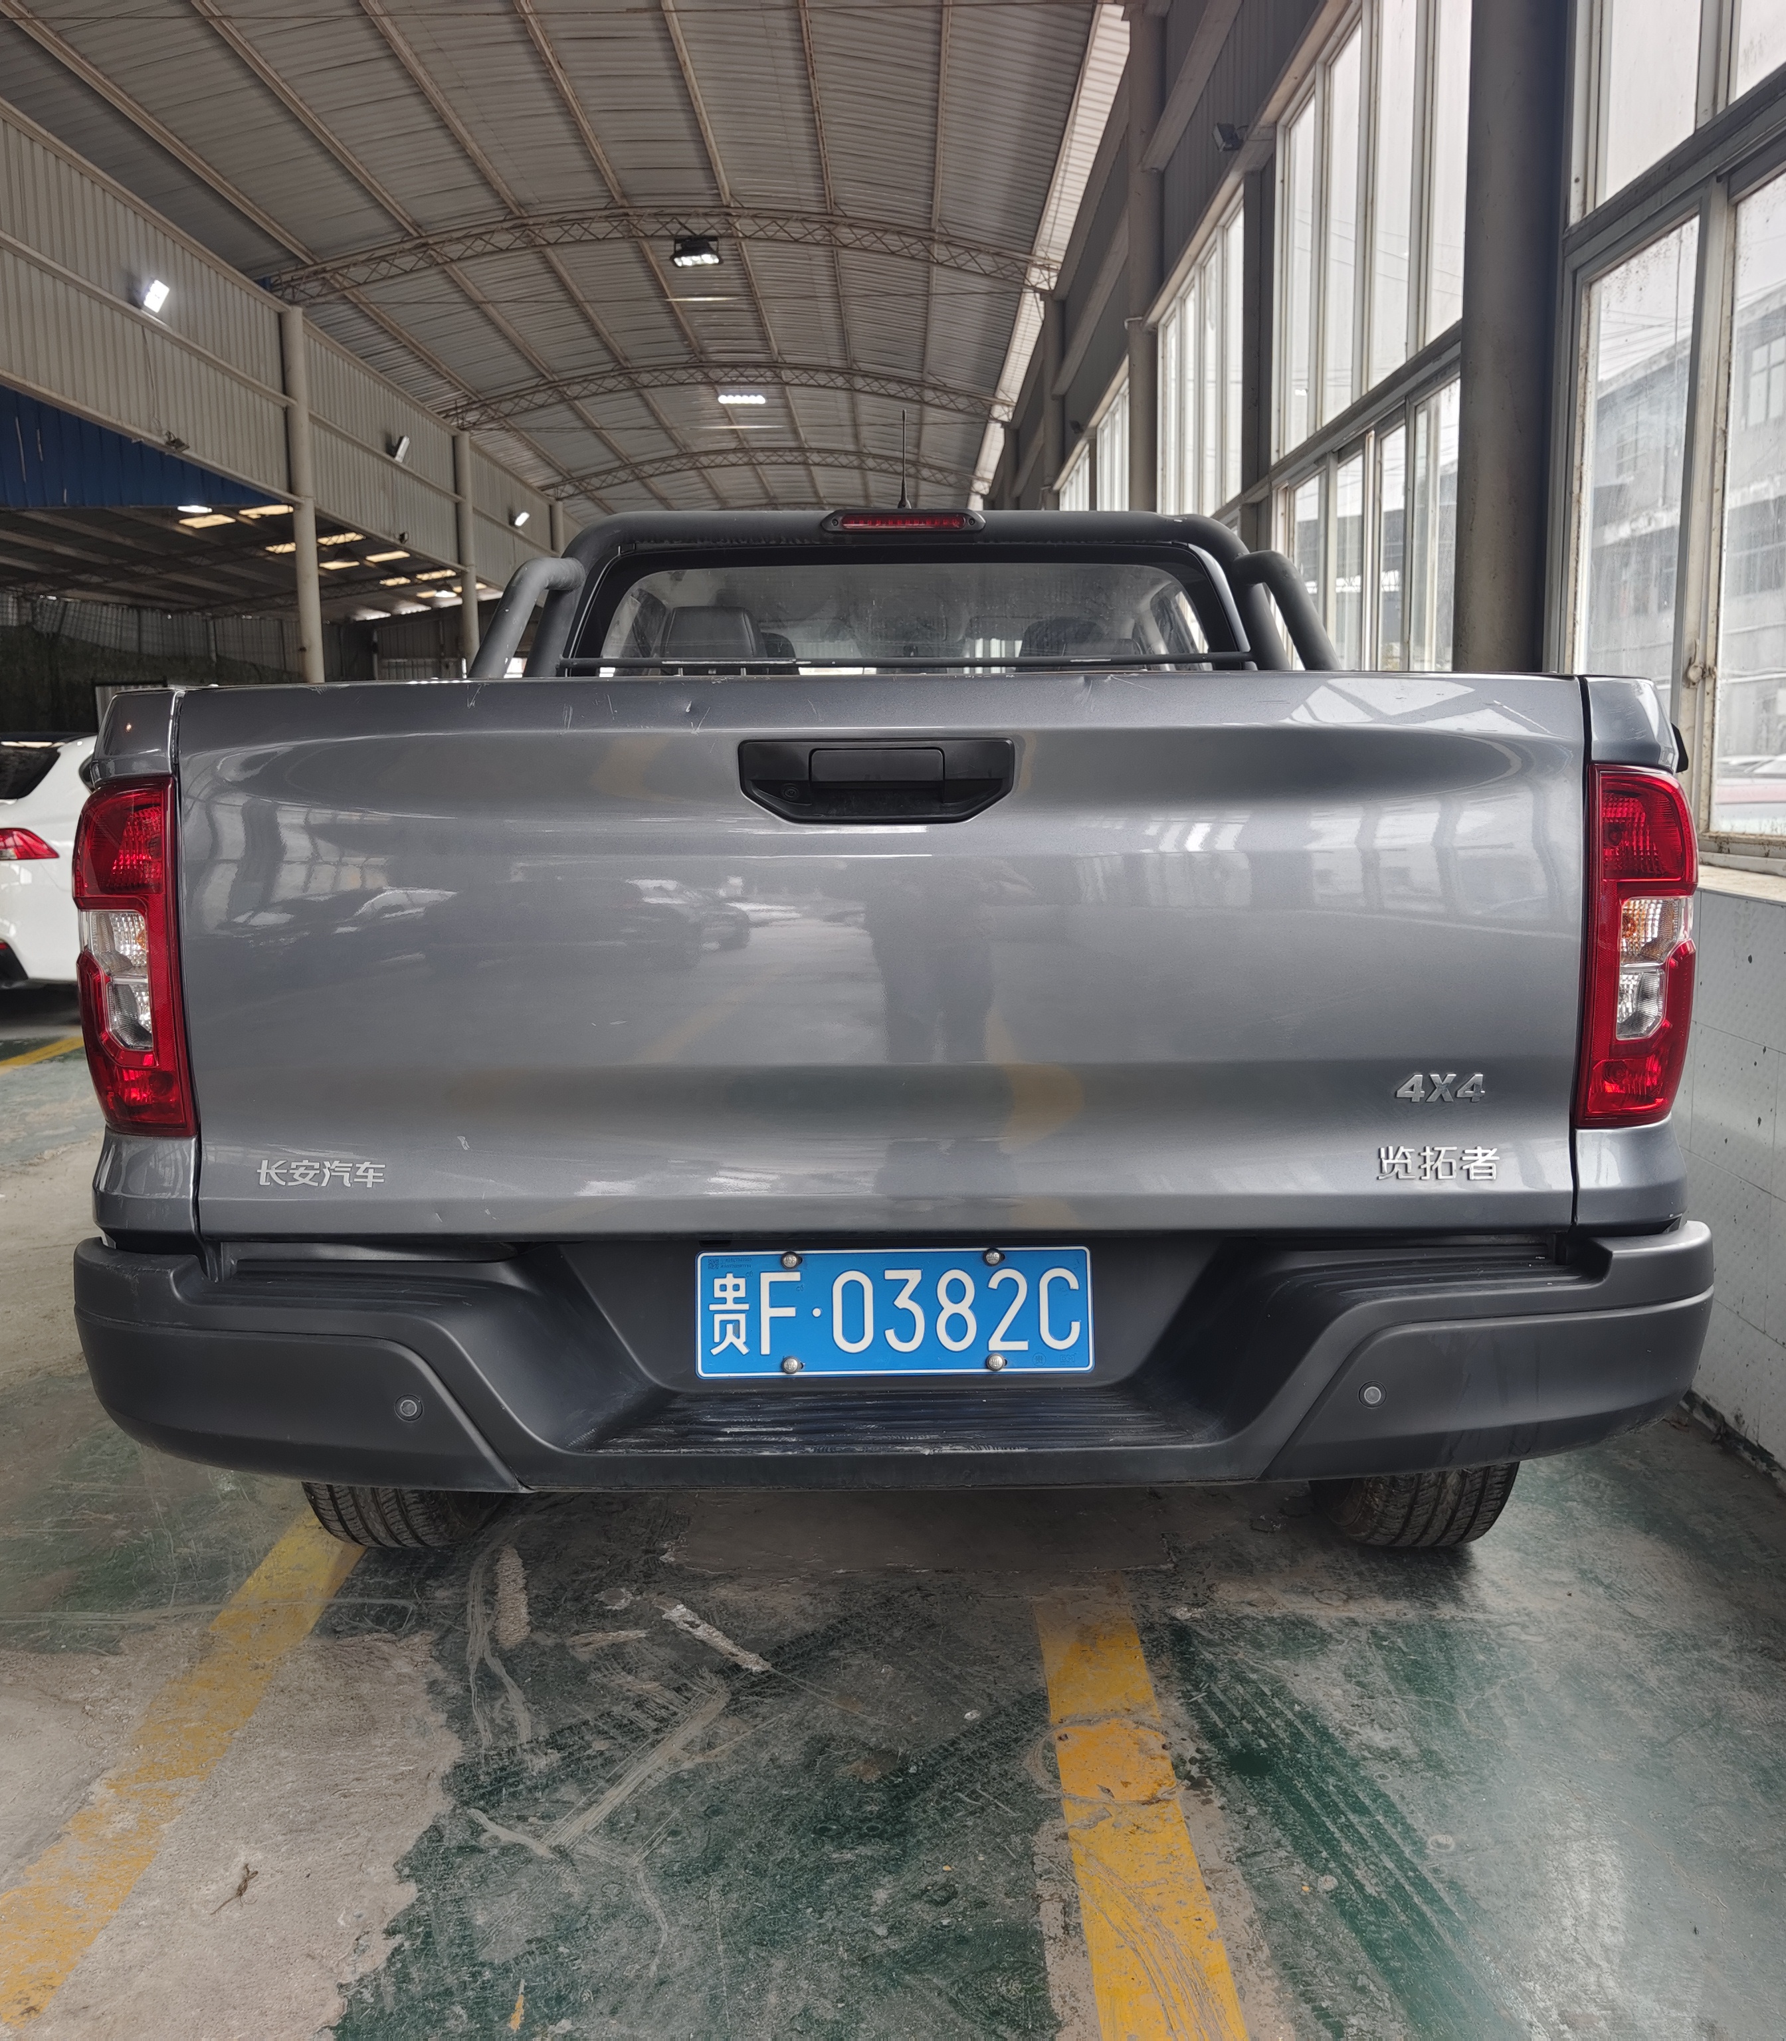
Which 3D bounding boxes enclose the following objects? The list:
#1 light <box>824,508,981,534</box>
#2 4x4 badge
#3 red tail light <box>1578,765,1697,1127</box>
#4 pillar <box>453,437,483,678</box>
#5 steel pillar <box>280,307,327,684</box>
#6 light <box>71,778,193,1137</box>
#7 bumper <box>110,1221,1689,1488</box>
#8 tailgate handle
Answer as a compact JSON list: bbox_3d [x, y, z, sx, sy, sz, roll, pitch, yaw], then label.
[{"bbox_3d":[0.019,-0.886,3.215,0.290,0.041,0.040,-1,8,2],"label":"light"},{"bbox_3d":[0.600,0.073,1.977,0.099,0.034,0.008,-1,8,2],"label":"4x4 badge"},{"bbox_3d":[0.825,-0.086,2.037,0.154,0.397,0.170,-1,8,2],"label":"red tail light"},{"bbox_3d":[-6.355,-5.694,27.328,0.225,6.060,0.225,-1,8,0],"label":"pillar"},{"bbox_3d":[-6.378,-4.585,19.809,0.225,6.060,0.225,-1,8,0],"label":"steel pillar"},{"bbox_3d":[-0.843,-0.075,2.044,0.154,0.394,0.170,-1,8,2],"label":"light"},{"bbox_3d":[-0.003,0.357,2.044,1.880,0.220,0.400,-1,8,2],"label":"bumper"},{"bbox_3d":[-0.017,-0.258,1.948,0.293,0.091,0.050,-1,8,2],"label":"tailgate handle"}]

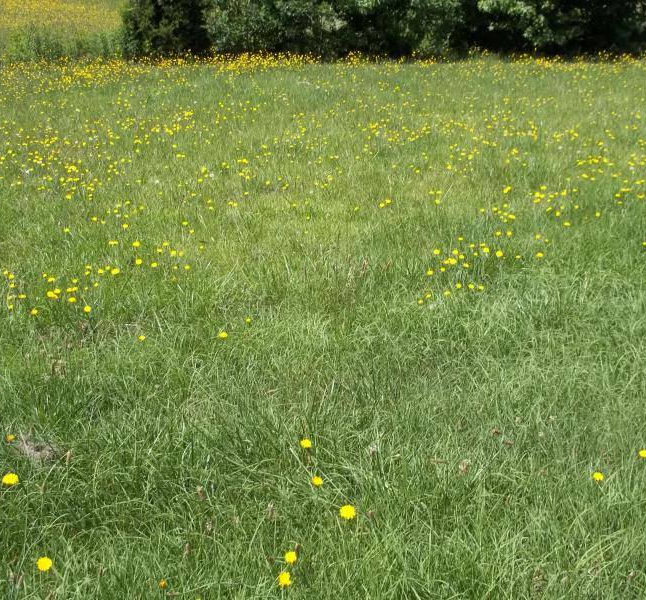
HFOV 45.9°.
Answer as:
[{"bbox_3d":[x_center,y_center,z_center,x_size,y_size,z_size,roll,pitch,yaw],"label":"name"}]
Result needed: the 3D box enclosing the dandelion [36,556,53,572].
[{"bbox_3d":[-0.712,0.676,1.950,0.038,0.019,0.038,0,21,0],"label":"dandelion"}]

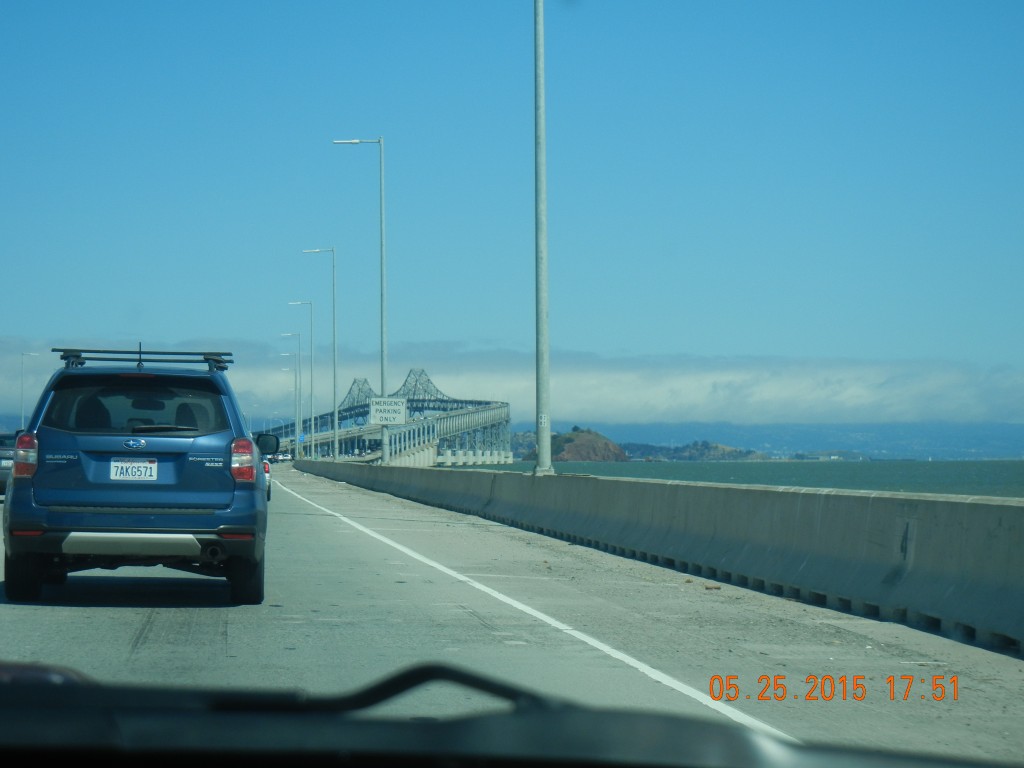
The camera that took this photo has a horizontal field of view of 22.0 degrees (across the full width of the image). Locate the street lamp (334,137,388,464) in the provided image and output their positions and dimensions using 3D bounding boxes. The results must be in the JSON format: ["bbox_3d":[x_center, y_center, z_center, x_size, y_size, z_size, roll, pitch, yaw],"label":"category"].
[{"bbox_3d":[-5.064,-2.791,88.000,1.720,10.950,0.330,0,-2,-6],"label":"street lamp"}]

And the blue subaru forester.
[{"bbox_3d":[-2.700,0.655,19.420,1.860,1.750,4.600,2,-2,-6],"label":"blue subaru forester"}]

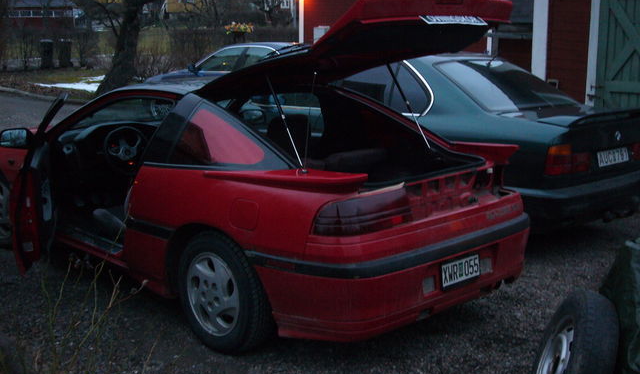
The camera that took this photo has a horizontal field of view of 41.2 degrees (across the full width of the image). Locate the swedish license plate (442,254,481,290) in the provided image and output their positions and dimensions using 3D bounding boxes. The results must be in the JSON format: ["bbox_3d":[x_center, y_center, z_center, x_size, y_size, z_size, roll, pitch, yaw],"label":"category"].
[{"bbox_3d":[0.700,0.415,4.212,0.295,0.112,0.015,-9,14,-43],"label":"swedish license plate"}]

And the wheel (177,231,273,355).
[{"bbox_3d":[-0.473,0.534,4.407,0.210,0.630,0.630,-9,14,-43],"label":"wheel"}]

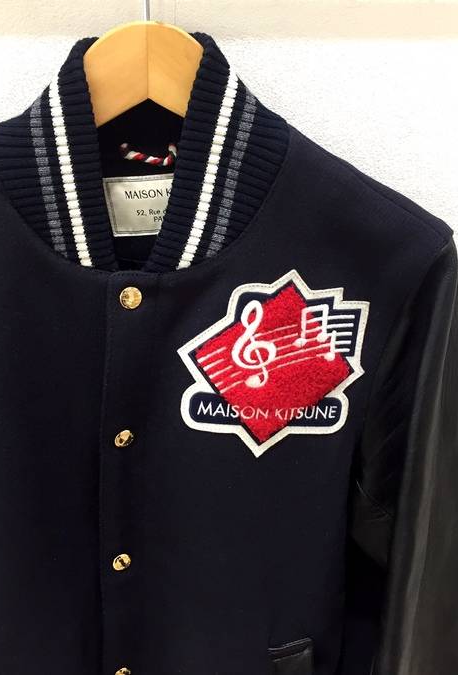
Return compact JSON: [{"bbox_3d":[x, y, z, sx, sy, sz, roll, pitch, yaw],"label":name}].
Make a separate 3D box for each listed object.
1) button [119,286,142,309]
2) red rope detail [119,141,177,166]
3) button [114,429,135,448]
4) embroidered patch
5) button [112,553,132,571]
[{"bbox_3d":[-0.064,-0.026,0.489,0.014,0.014,0.005,2,19,0],"label":"button"},{"bbox_3d":[-0.060,-0.137,0.563,0.045,0.020,0.009,1,18,0],"label":"red rope detail"},{"bbox_3d":[-0.072,0.070,0.522,0.014,0.014,0.005,2,19,0],"label":"button"},{"bbox_3d":[0.030,0.018,0.512,0.128,0.130,0.008,-1,18,-6],"label":"embroidered patch"},{"bbox_3d":[-0.079,0.165,0.555,0.014,0.014,0.005,2,19,0],"label":"button"}]

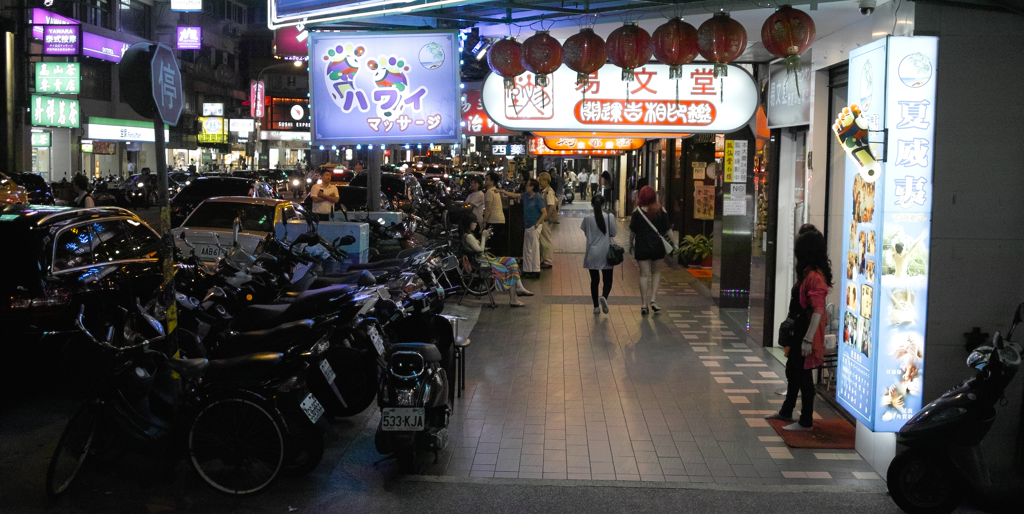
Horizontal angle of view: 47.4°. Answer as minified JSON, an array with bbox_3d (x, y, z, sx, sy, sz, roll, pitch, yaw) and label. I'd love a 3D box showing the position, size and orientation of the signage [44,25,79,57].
[{"bbox_3d":[-16.248,-7.782,42.000,1.280,1.100,0.250,1,5,2],"label":"signage"}]

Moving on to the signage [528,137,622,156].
[{"bbox_3d":[2.004,-3.460,36.500,2.950,0.620,0.250,1,5,2],"label":"signage"}]

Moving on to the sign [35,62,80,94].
[{"bbox_3d":[-16.299,-6.401,41.807,1.620,1.104,0.220,1,5,2],"label":"sign"}]

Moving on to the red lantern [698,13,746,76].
[{"bbox_3d":[1.410,-1.430,7.847,0.342,0.438,0.342,1,5,2],"label":"red lantern"}]

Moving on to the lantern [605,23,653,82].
[{"bbox_3d":[0.857,-1.491,8.500,0.345,0.435,0.345,1,5,2],"label":"lantern"}]

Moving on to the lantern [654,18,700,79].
[{"bbox_3d":[1.167,-1.480,8.317,0.337,0.449,0.337,1,5,2],"label":"lantern"}]

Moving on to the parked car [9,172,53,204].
[{"bbox_3d":[-16.060,-1.895,36.933,1.750,1.480,4.400,1,5,2],"label":"parked car"}]

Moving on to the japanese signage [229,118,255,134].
[{"bbox_3d":[-16.444,-7.978,71.000,1.500,0.850,0.250,1,5,2],"label":"japanese signage"}]

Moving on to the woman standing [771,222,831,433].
[{"bbox_3d":[2.219,0.527,8.918,0.480,1.520,0.450,2,5,14],"label":"woman standing"}]

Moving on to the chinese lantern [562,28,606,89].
[{"bbox_3d":[0.553,-1.507,8.850,0.345,0.435,0.345,1,5,2],"label":"chinese lantern"}]

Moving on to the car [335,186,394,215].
[{"bbox_3d":[-2.949,-0.601,23.160,1.740,1.570,4.400,1,5,2],"label":"car"}]

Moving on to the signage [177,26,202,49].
[{"bbox_3d":[-14.940,-10.122,54.008,1.158,1.089,0.200,1,5,2],"label":"signage"}]

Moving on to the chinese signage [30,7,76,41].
[{"bbox_3d":[-18.570,-9.284,47.750,0.250,1.150,4.500,1,5,2],"label":"chinese signage"}]

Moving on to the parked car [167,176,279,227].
[{"bbox_3d":[-5.645,-0.885,24.705,1.800,1.650,4.500,1,5,0],"label":"parked car"}]

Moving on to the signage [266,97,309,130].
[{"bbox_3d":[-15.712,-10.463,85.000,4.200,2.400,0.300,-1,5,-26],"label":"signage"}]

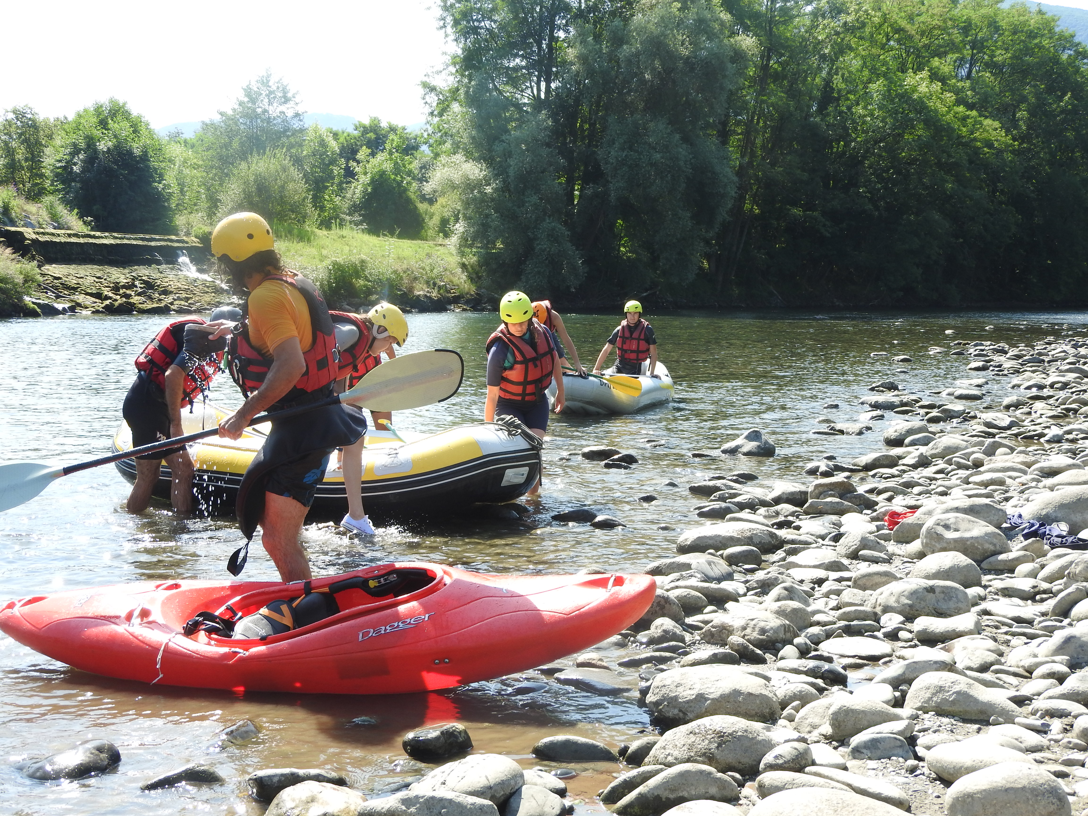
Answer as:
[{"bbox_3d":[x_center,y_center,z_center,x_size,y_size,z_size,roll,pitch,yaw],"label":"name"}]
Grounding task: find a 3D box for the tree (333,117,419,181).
[{"bbox_3d":[-9.034,-12.528,85.000,4.900,6.400,4.900,0,4,0],"label":"tree"}]

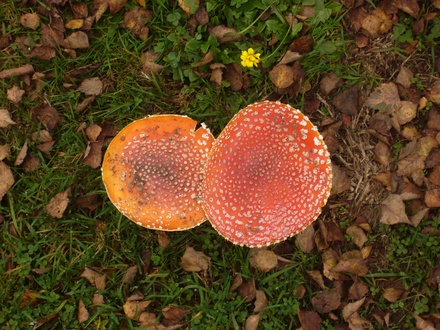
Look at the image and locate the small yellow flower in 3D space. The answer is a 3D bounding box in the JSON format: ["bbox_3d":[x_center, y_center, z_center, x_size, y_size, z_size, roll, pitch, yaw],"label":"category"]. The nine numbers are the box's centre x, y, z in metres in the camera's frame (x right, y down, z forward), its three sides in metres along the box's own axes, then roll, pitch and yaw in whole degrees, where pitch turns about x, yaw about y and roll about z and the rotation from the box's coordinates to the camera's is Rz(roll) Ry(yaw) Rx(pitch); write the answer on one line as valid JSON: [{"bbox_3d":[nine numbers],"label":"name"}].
[{"bbox_3d":[0.036,-0.126,1.581,0.024,0.012,0.024,0,80,0],"label":"small yellow flower"}]

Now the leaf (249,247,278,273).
[{"bbox_3d":[0.048,0.106,1.486,0.033,0.008,0.027,15,82,2],"label":"leaf"}]

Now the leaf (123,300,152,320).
[{"bbox_3d":[-0.096,0.170,1.553,0.034,0.012,0.023,-21,82,-3],"label":"leaf"}]

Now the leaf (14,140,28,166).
[{"bbox_3d":[-0.236,-0.014,1.590,0.012,0.014,0.032,25,81,4],"label":"leaf"}]

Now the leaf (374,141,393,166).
[{"bbox_3d":[0.184,-0.013,1.504,0.020,0.008,0.031,-19,82,-3],"label":"leaf"}]

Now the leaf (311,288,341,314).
[{"bbox_3d":[0.123,0.159,1.555,0.035,0.010,0.028,-29,82,-4],"label":"leaf"}]

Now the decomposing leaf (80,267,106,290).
[{"bbox_3d":[-0.148,0.133,1.566,0.034,0.014,0.021,39,83,6],"label":"decomposing leaf"}]

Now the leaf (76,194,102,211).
[{"bbox_3d":[-0.146,0.042,1.496,0.030,0.010,0.018,8,81,1],"label":"leaf"}]

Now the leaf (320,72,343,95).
[{"bbox_3d":[0.133,-0.097,1.595,0.024,0.010,0.026,18,81,3],"label":"leaf"}]

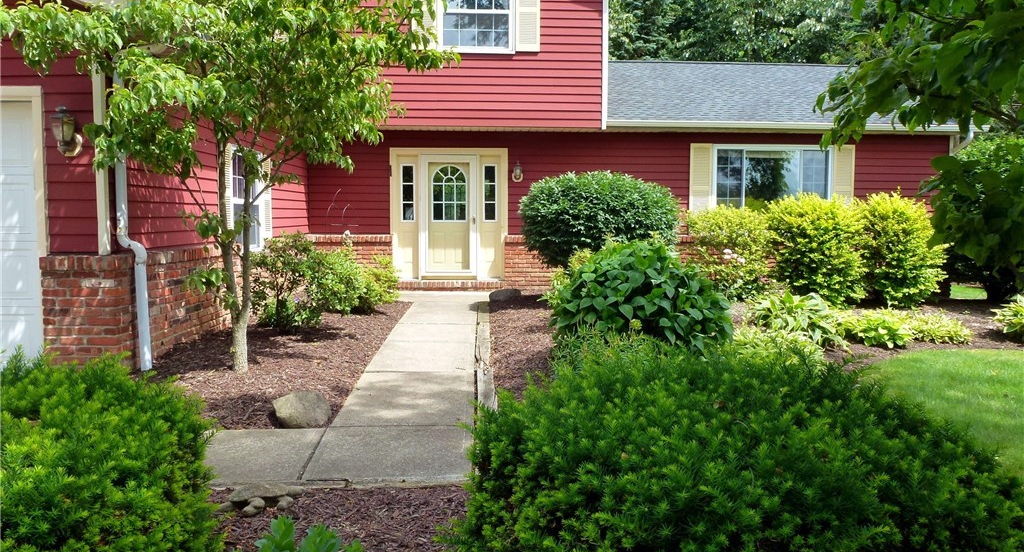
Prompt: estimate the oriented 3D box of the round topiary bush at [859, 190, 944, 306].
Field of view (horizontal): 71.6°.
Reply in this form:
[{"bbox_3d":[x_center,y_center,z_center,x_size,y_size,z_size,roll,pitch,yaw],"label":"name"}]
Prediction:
[{"bbox_3d":[5.758,-0.401,10.559,1.257,1.612,1.220,0,5,0],"label":"round topiary bush"}]

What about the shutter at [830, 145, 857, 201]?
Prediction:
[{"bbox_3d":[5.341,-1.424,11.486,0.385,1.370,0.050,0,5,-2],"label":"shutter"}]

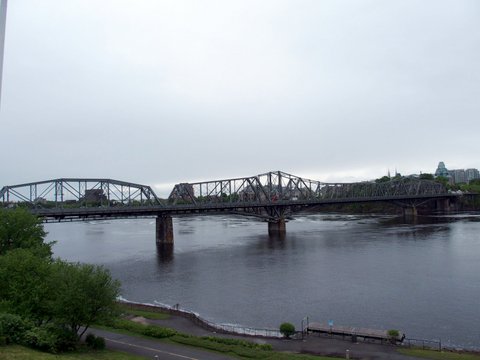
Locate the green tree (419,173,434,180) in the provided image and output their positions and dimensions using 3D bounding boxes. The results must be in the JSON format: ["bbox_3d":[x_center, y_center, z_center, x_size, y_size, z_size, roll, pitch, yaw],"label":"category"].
[{"bbox_3d":[213.730,-3.670,445.000,17.000,11.000,14.000,-2,-1,26],"label":"green tree"}]

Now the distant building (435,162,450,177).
[{"bbox_3d":[333.760,-16.810,640.000,25.000,25.000,24.000,-2,-1,28],"label":"distant building"}]

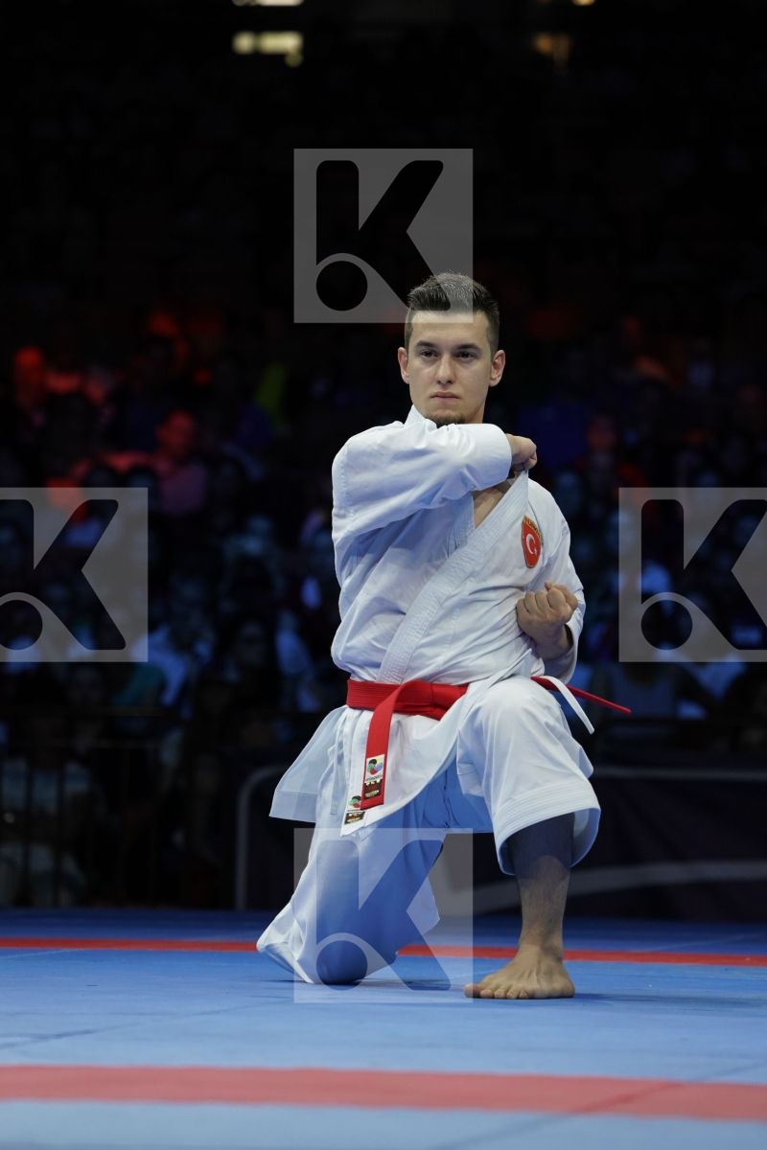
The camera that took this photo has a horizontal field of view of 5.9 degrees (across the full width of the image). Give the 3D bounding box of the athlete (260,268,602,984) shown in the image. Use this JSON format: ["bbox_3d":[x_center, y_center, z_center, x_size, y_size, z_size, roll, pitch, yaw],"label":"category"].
[{"bbox_3d":[0.081,0.100,13.180,0.610,1.266,0.920,1,-1,-2],"label":"athlete"}]

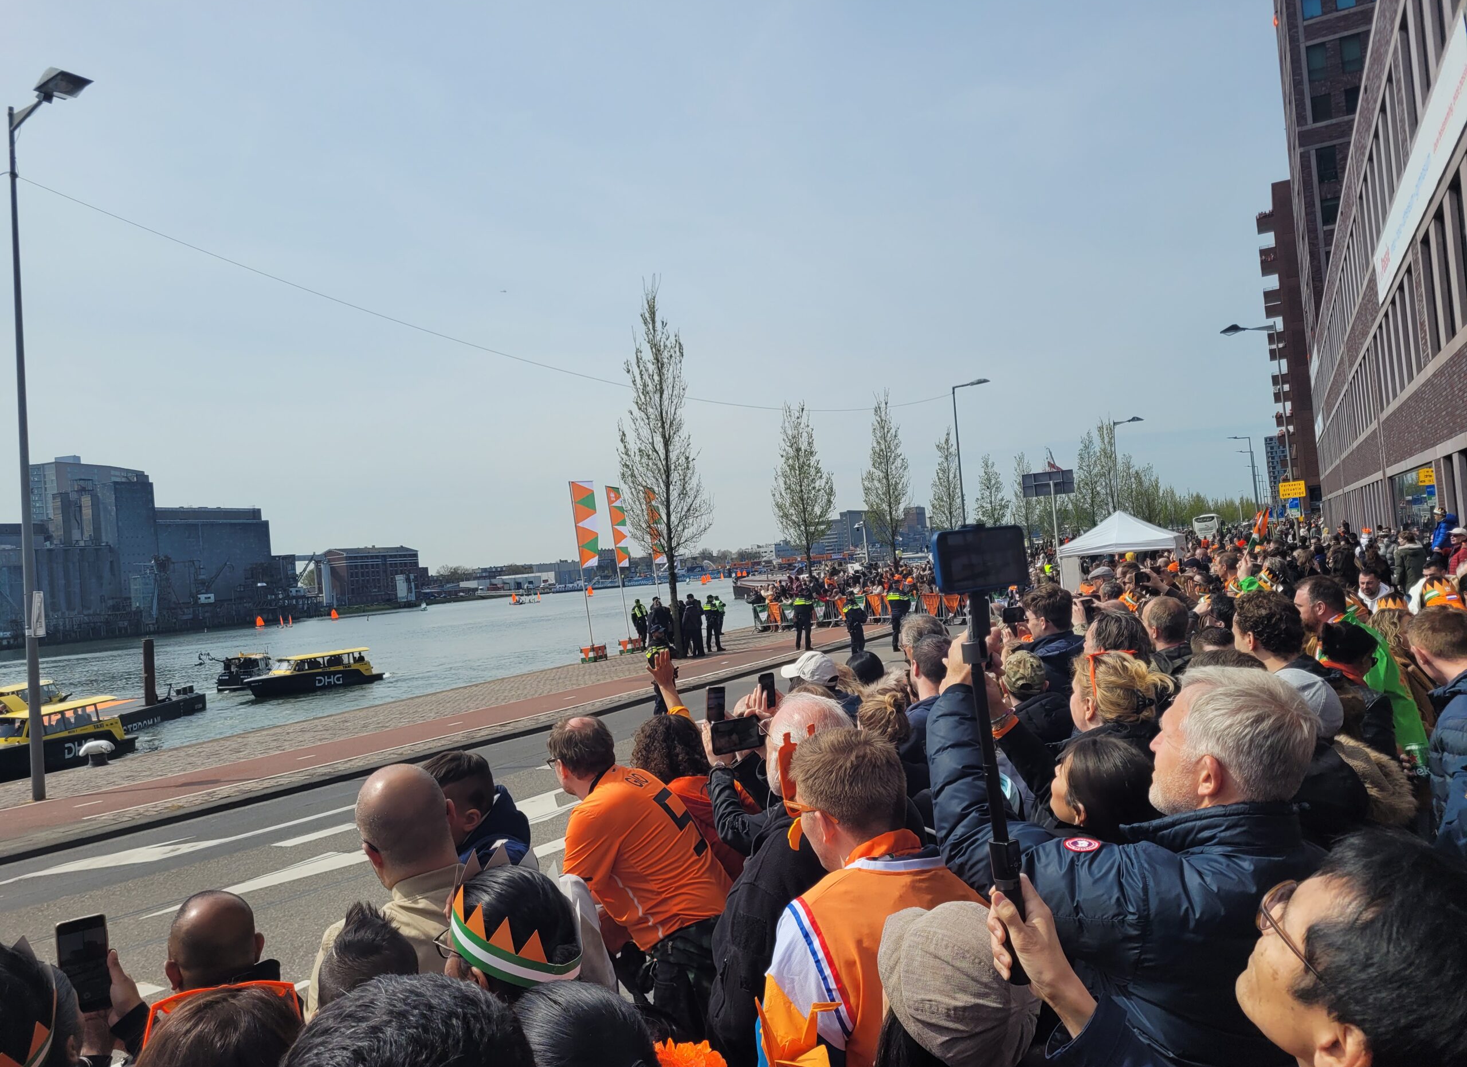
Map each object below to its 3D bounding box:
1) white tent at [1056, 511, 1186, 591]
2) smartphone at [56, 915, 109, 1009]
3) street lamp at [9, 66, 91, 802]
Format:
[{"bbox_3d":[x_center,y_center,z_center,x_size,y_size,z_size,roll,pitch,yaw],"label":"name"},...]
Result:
[{"bbox_3d":[11.005,0.948,31.078,3.050,3.170,3.050,-6,-2,27],"label":"white tent"},{"bbox_3d":[-1.062,0.704,1.800,0.072,0.148,0.009,-6,-10,-21],"label":"smartphone"},{"bbox_3d":[-9.545,-1.317,15.563,1.750,10.170,0.500,-6,-2,26],"label":"street lamp"}]

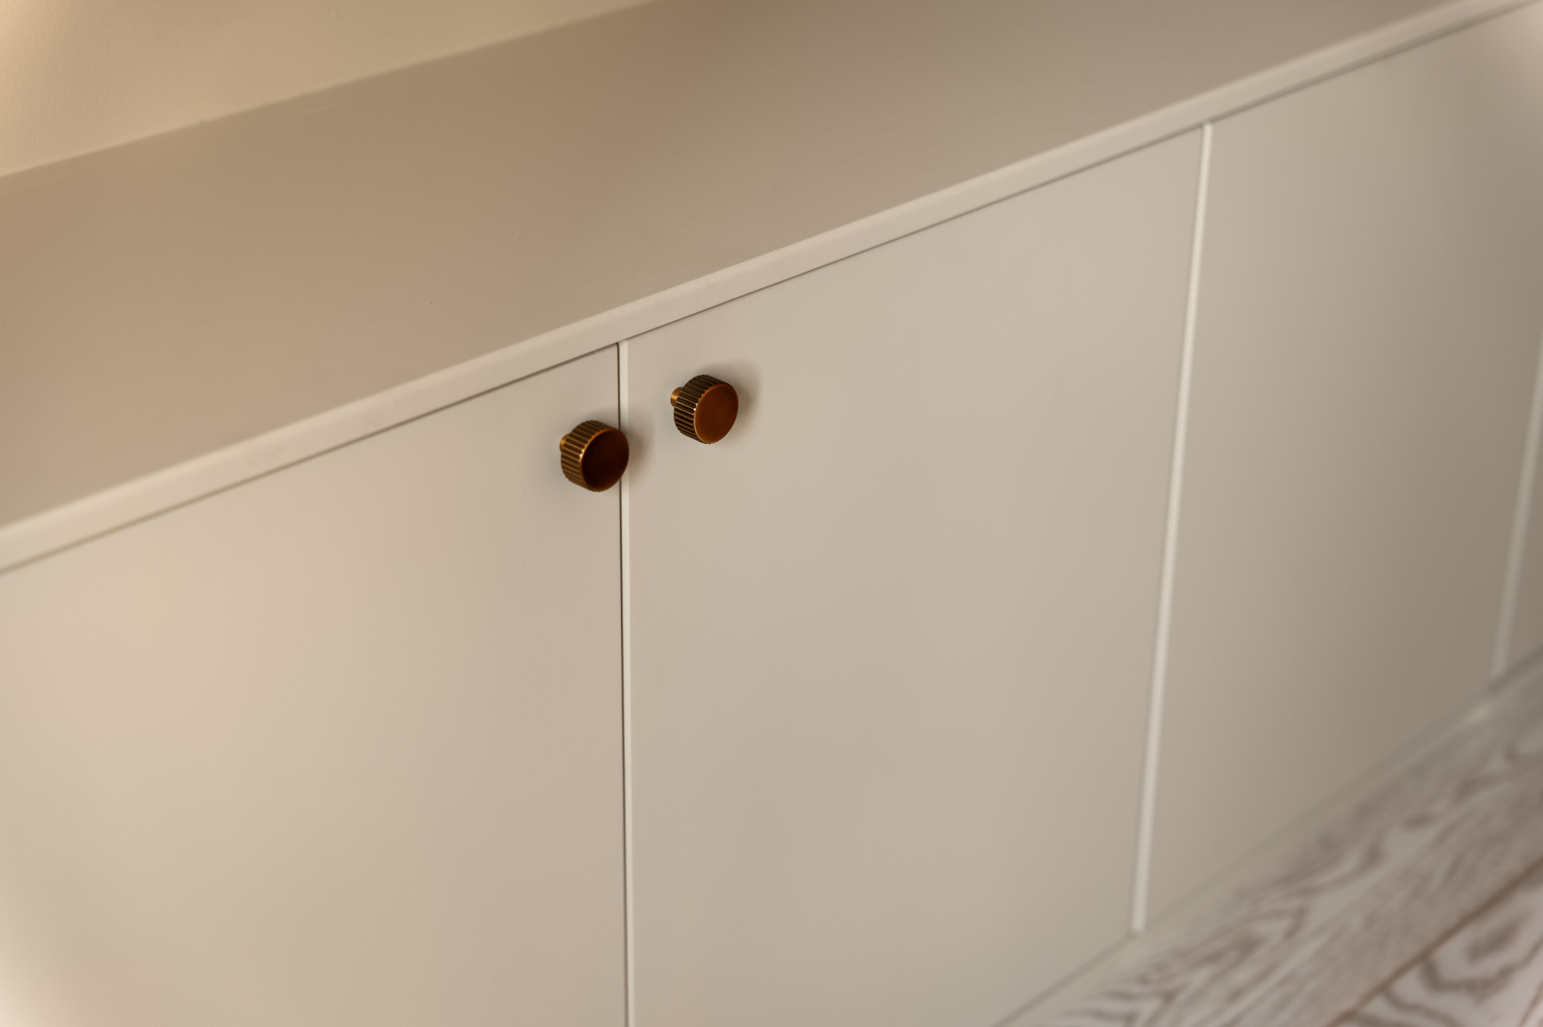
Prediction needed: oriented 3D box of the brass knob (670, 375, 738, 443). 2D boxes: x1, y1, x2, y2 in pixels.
[{"bbox_3d":[-0.037,-0.054,1.308,0.028,0.031,0.031,23,34,38],"label":"brass knob"}]

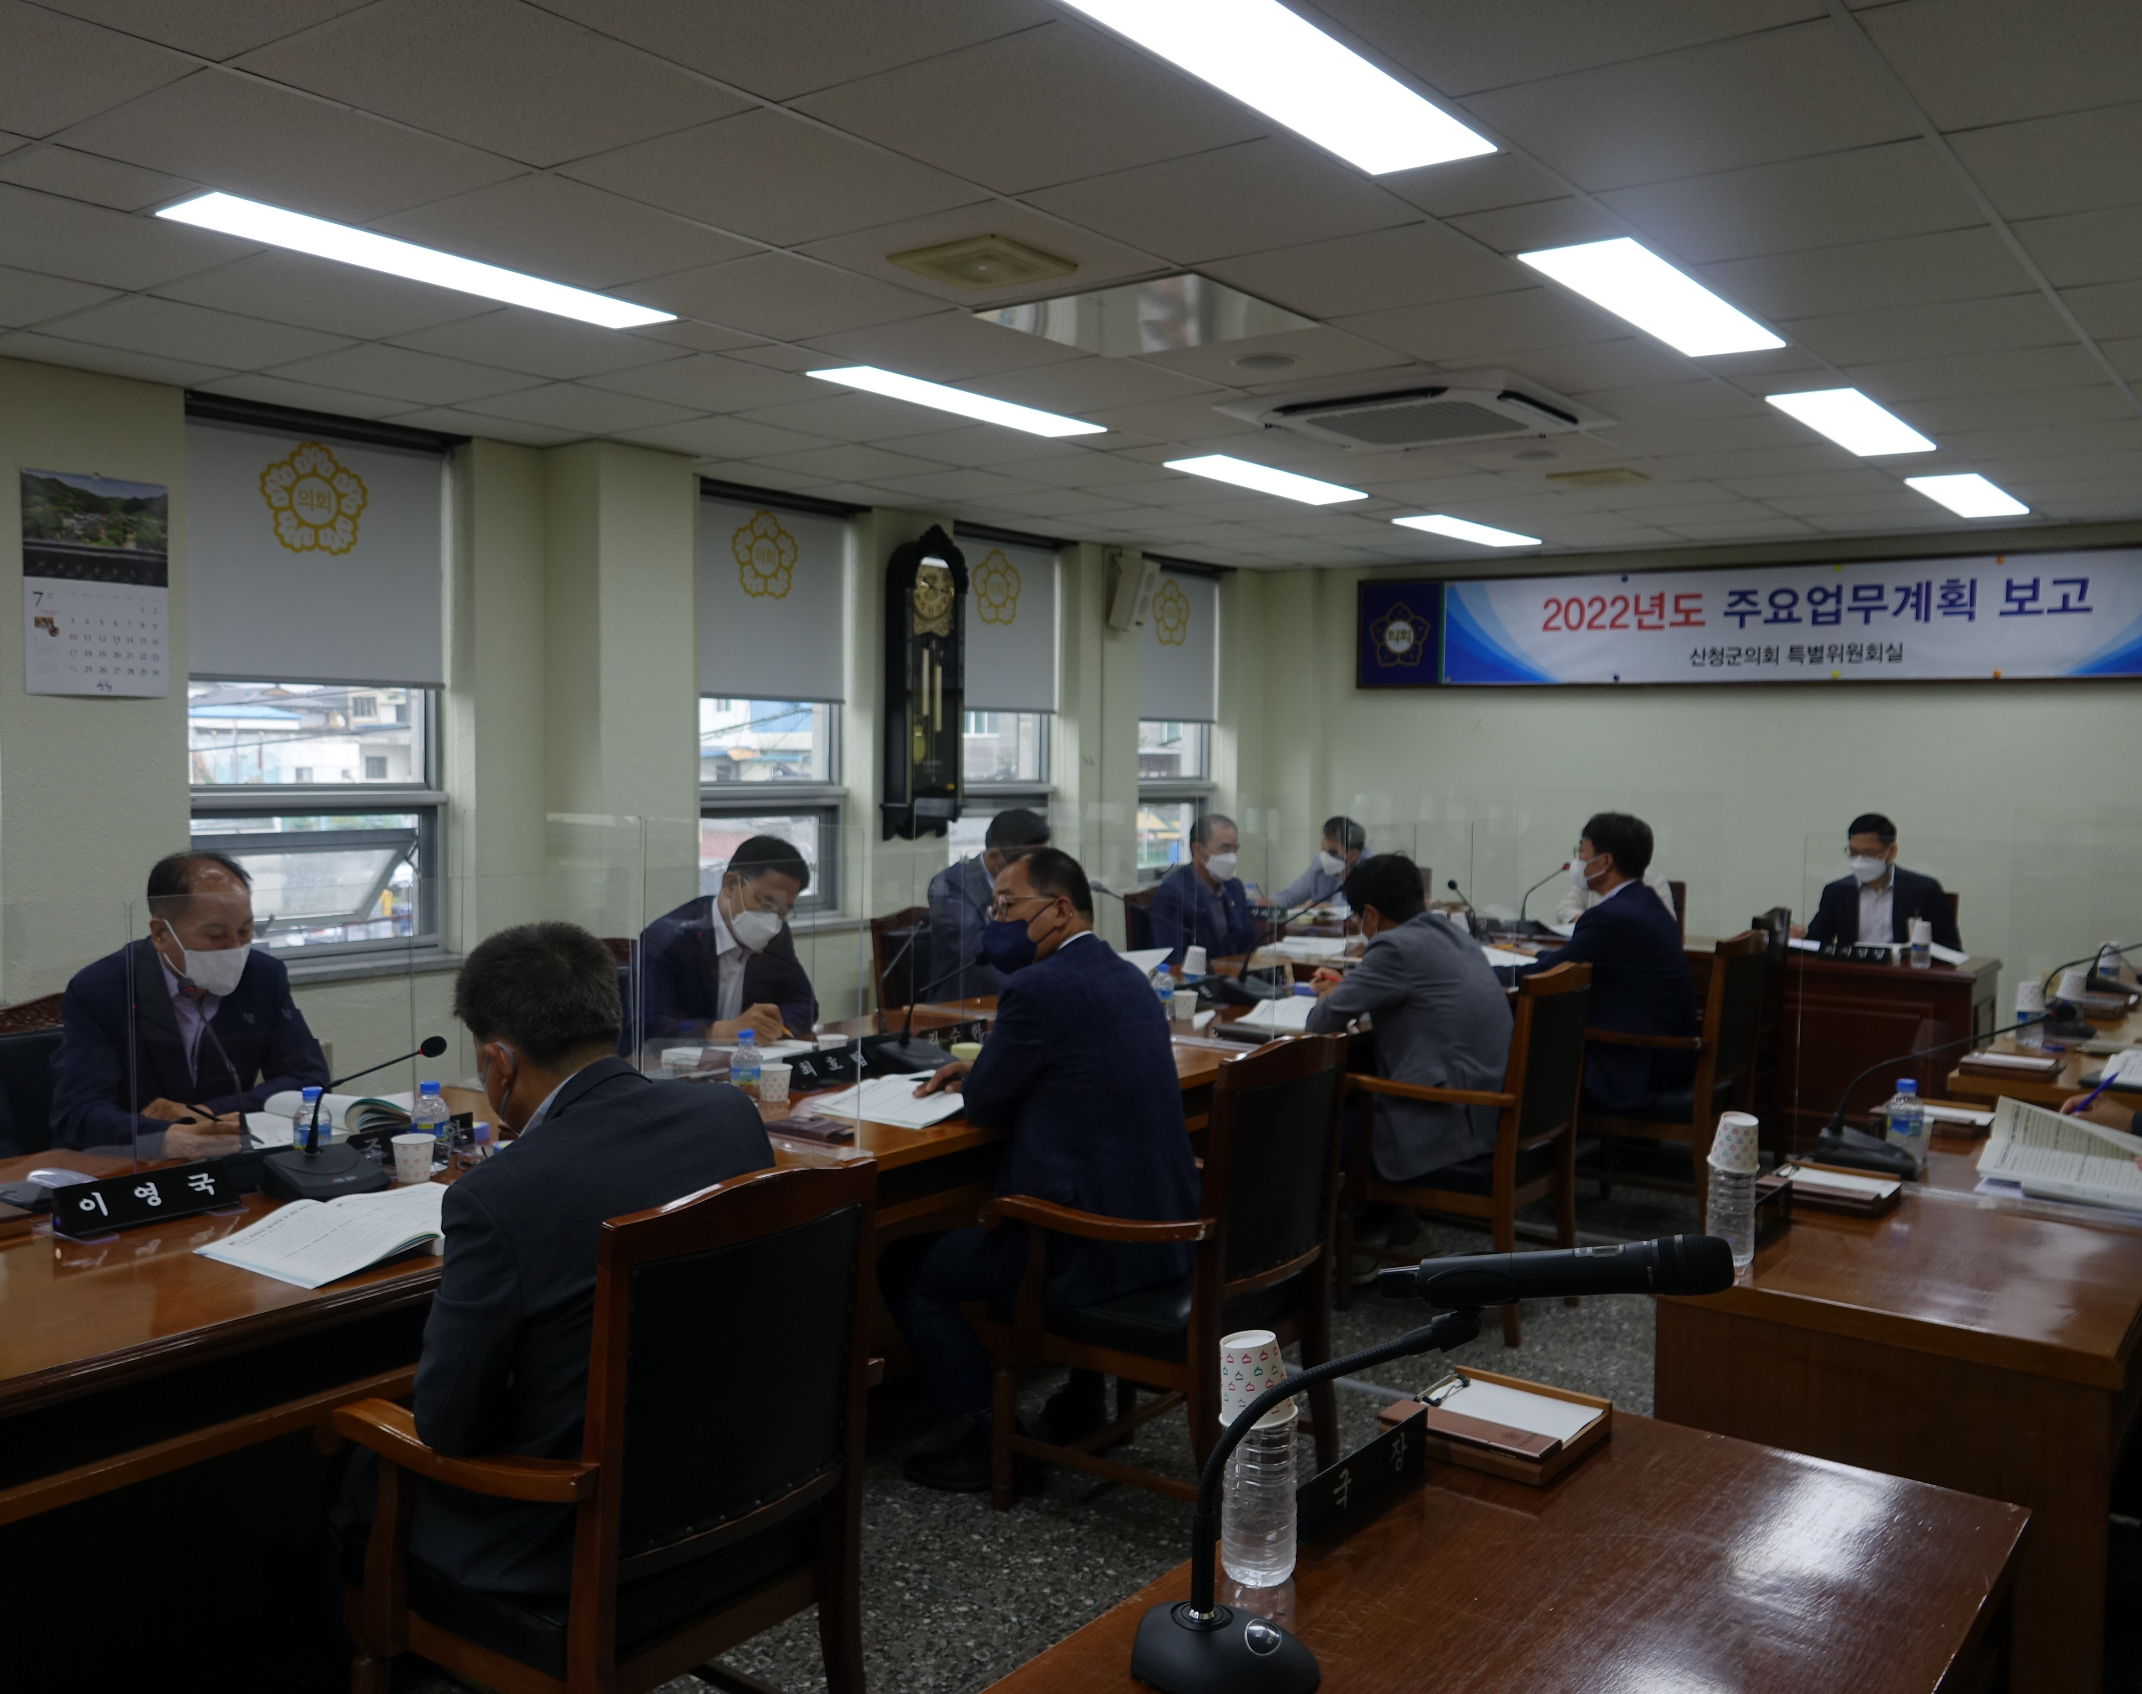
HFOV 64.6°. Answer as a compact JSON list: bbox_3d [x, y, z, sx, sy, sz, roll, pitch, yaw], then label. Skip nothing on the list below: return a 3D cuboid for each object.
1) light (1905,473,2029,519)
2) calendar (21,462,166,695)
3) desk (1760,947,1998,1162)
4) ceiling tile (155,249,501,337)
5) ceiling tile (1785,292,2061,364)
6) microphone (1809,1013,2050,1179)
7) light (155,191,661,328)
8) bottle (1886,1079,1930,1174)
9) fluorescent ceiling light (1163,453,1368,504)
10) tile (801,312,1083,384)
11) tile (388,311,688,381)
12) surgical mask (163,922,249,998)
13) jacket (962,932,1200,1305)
[{"bbox_3d":[3.620,-1.420,6.849,0.280,0.050,1.200,3,4,38],"label":"light"},{"bbox_3d":[-2.845,-0.759,4.950,0.015,0.620,0.400,3,4,37],"label":"calendar"},{"bbox_3d":[2.875,0.785,6.494,1.160,0.750,0.680,3,4,38],"label":"desk"},{"bbox_3d":[-1.795,-1.325,4.082,0.600,0.020,0.600,3,4,37],"label":"ceiling tile"},{"bbox_3d":[2.105,-1.256,4.155,0.590,0.020,0.590,3,4,38],"label":"ceiling tile"},{"bbox_3d":[1.454,0.408,2.872,0.385,0.310,0.120,4,5,38],"label":"microphone"},{"bbox_3d":[-1.420,-1.326,3.859,0.280,0.050,1.200,3,4,38],"label":"light"},{"bbox_3d":[1.366,0.446,2.766,0.064,0.148,0.064,3,4,37],"label":"bottle"},{"bbox_3d":[0.810,-1.470,6.739,0.280,0.050,1.200,3,4,38],"label":"fluorescent ceiling light"},{"bbox_3d":[-0.314,-1.334,4.538,0.600,0.015,0.600,4,5,38],"label":"tile"},{"bbox_3d":[-1.429,-1.352,4.556,0.600,0.020,0.600,3,4,37],"label":"tile"},{"bbox_3d":[-1.632,0.217,3.190,0.100,0.115,0.140,26,16,28],"label":"surgical mask"},{"bbox_3d":[0.036,0.516,3.317,0.440,0.630,0.480,4,5,38],"label":"jacket"}]

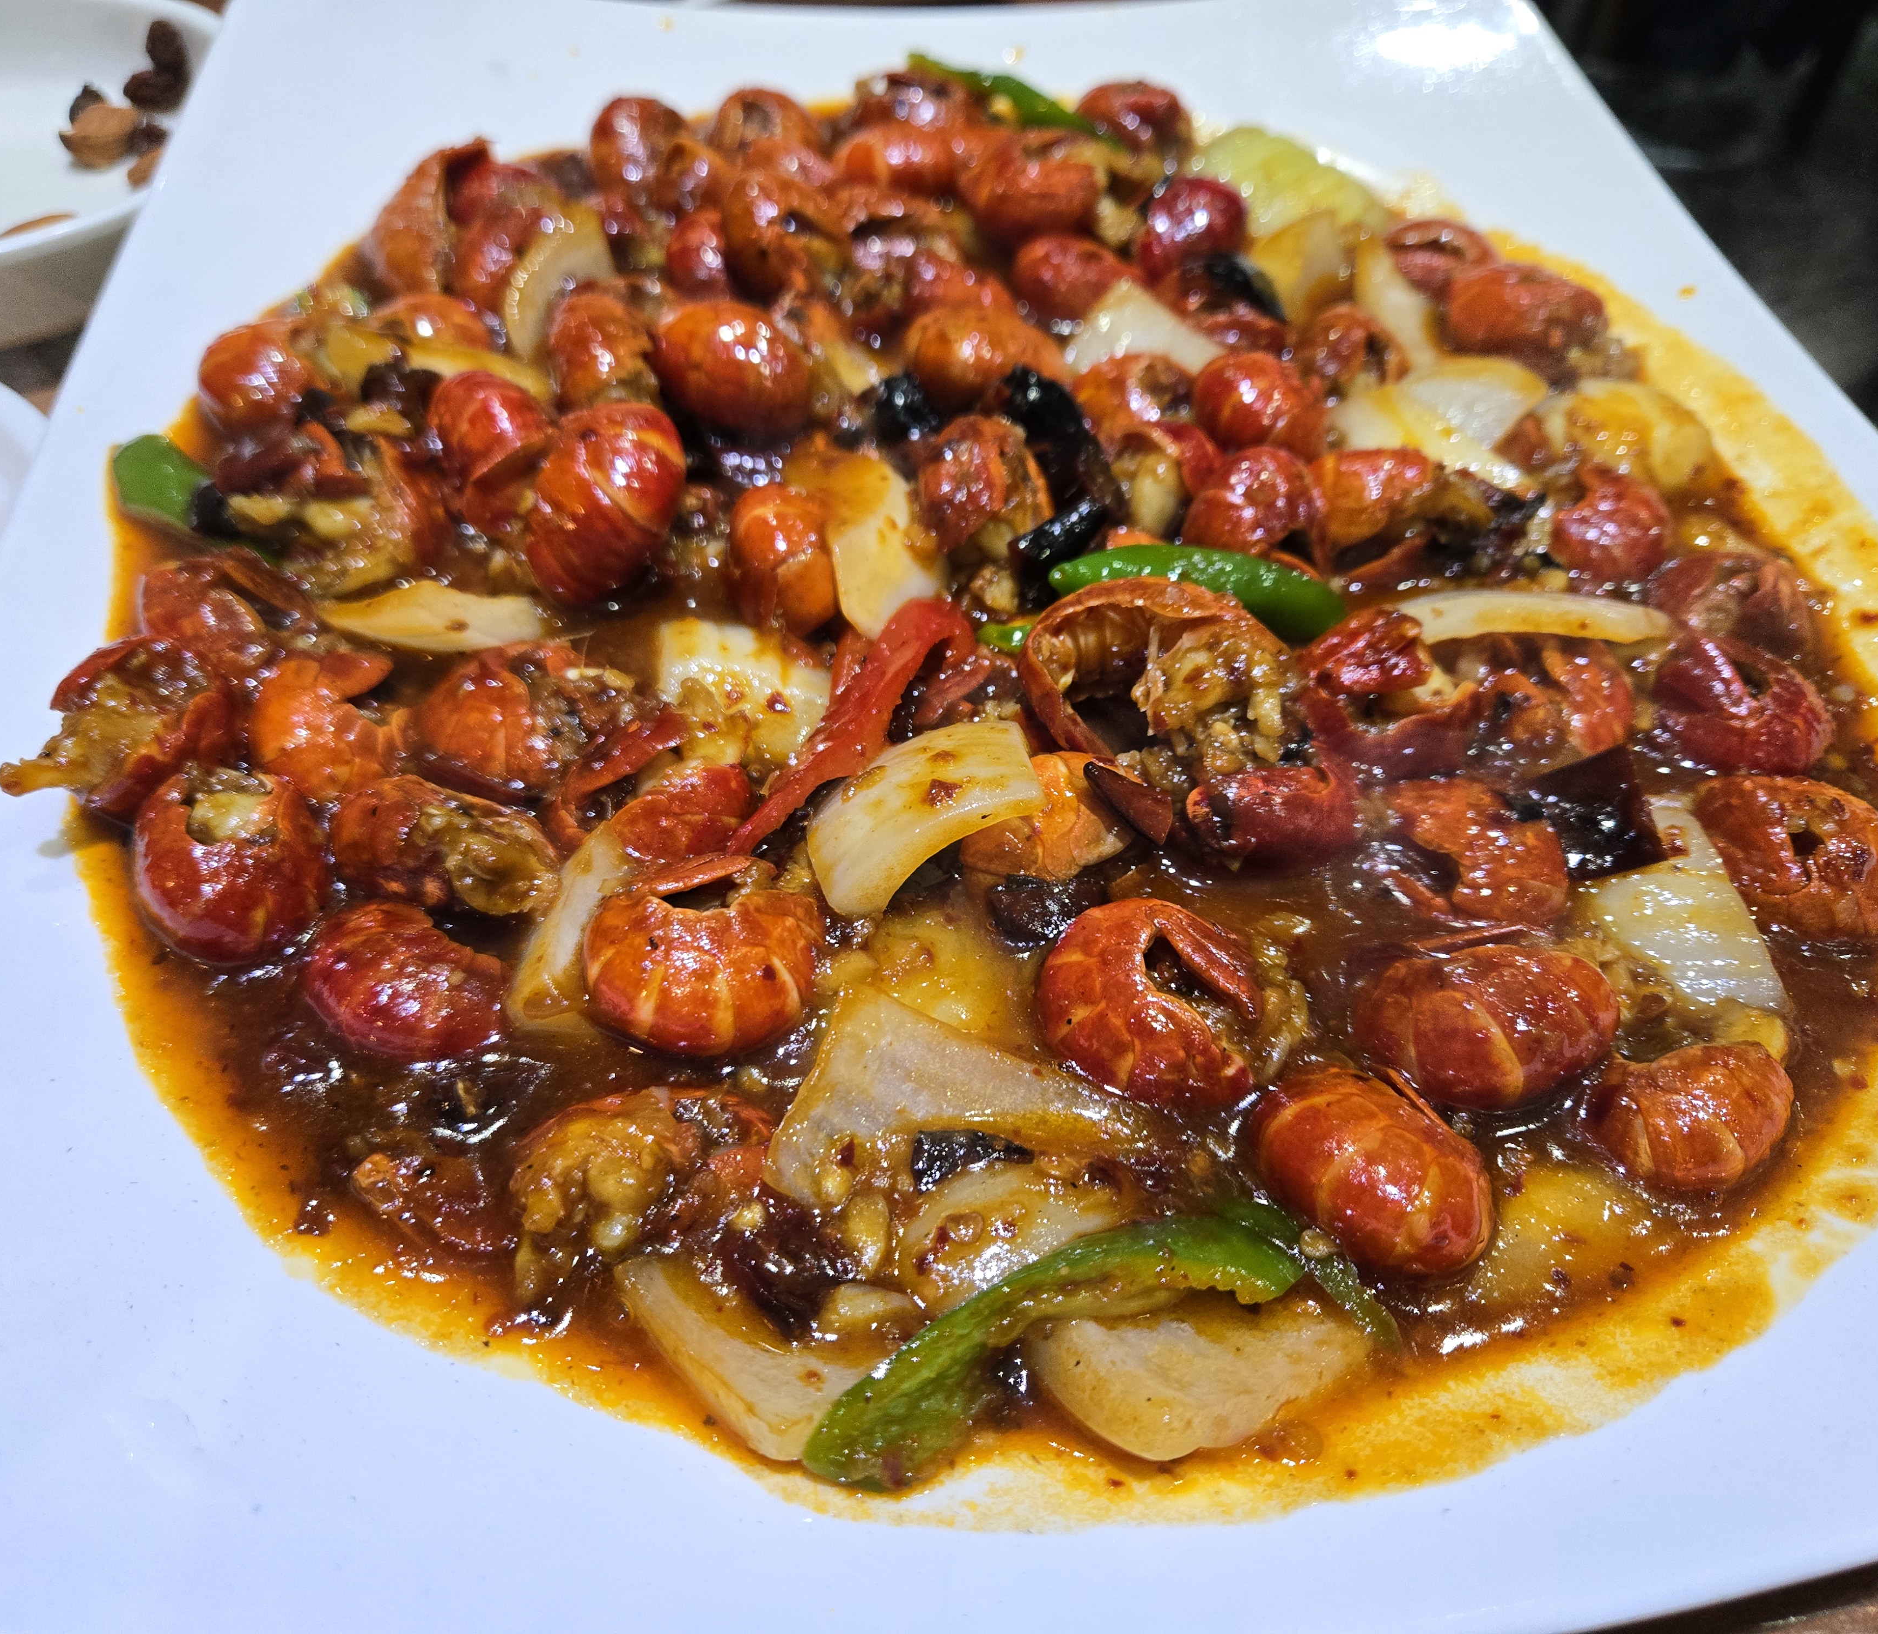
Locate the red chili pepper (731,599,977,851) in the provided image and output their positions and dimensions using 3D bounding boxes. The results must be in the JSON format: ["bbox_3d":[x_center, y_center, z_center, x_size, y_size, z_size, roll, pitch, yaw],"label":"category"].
[{"bbox_3d":[-0.015,-0.017,0.266,0.017,0.014,0.060,33,69,24],"label":"red chili pepper"}]

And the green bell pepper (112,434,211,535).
[{"bbox_3d":[-0.168,-0.071,0.320,0.036,0.010,0.020,32,58,19],"label":"green bell pepper"}]

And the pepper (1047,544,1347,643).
[{"bbox_3d":[0.051,-0.044,0.285,0.058,0.014,0.015,8,51,5],"label":"pepper"}]

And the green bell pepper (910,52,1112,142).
[{"bbox_3d":[0.021,-0.203,0.410,0.063,0.013,0.012,26,55,12],"label":"green bell pepper"}]

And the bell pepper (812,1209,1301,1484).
[{"bbox_3d":[0.015,0.074,0.198,0.068,0.016,0.022,-22,54,-5],"label":"bell pepper"}]

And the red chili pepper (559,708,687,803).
[{"bbox_3d":[-0.057,-0.011,0.262,0.027,0.010,0.010,-29,56,-10],"label":"red chili pepper"}]

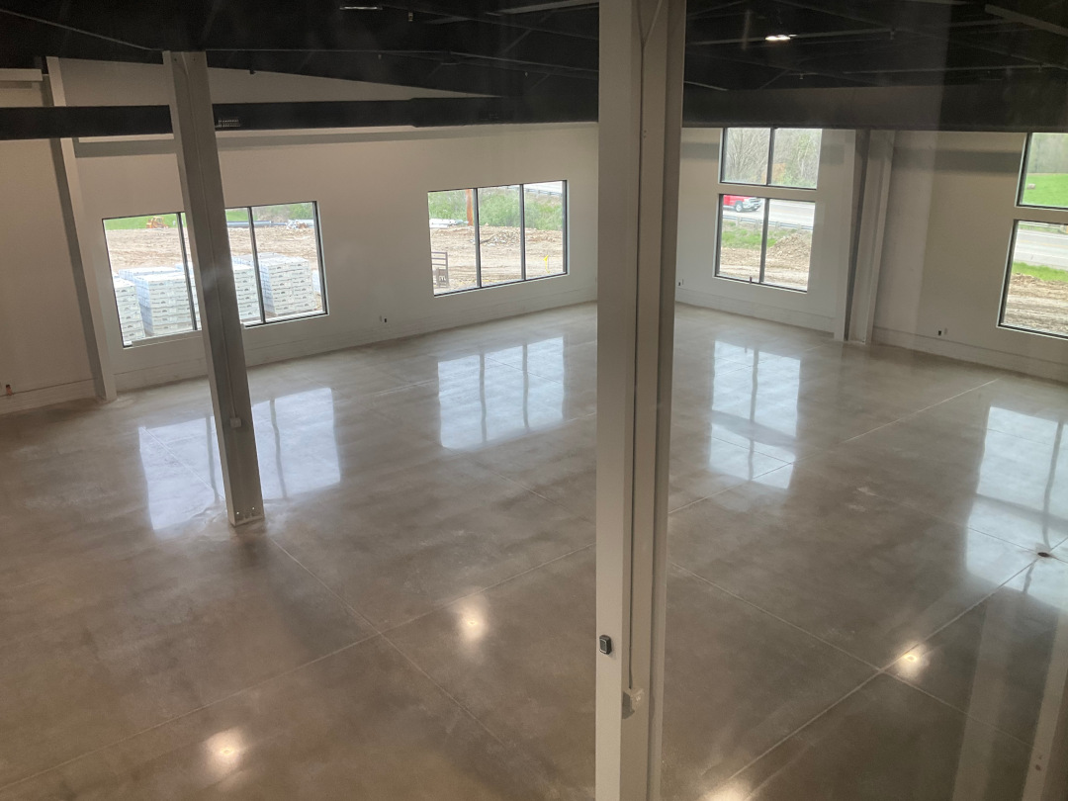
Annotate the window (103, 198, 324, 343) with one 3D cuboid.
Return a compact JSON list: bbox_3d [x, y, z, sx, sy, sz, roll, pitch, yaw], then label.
[{"bbox_3d":[-6.368,-2.680,18.435,4.338,2.482,0.124,-15,22,-35],"label":"window"}]

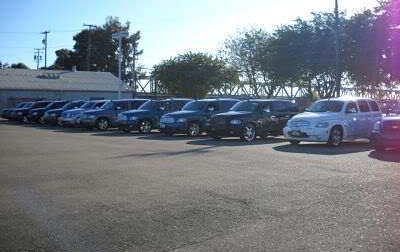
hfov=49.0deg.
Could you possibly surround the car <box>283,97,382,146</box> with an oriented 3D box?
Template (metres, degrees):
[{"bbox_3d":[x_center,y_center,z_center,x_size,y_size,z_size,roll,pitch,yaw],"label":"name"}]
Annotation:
[{"bbox_3d":[4.960,-0.236,16.072,4.480,1.630,1.780,-3,4,-40],"label":"car"}]

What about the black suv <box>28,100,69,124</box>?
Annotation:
[{"bbox_3d":[-9.902,-1.009,31.089,4.500,1.630,1.780,-3,4,-44],"label":"black suv"}]

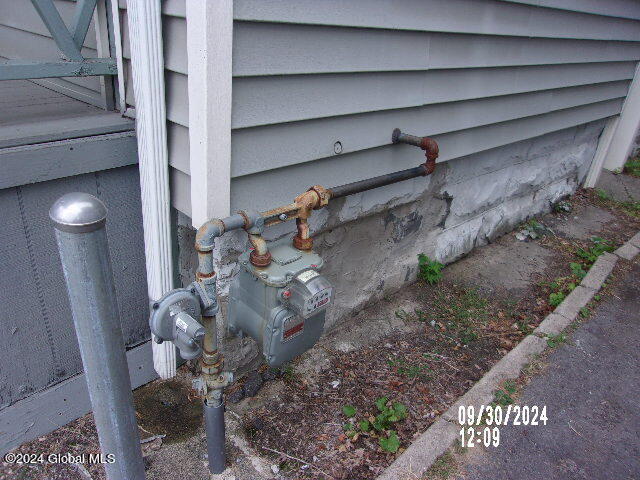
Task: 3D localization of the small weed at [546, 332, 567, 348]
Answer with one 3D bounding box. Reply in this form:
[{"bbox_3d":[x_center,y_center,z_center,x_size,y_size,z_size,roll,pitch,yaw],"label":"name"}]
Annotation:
[{"bbox_3d":[0.994,0.427,2.098,0.068,0.051,0.095,26,32,38],"label":"small weed"}]

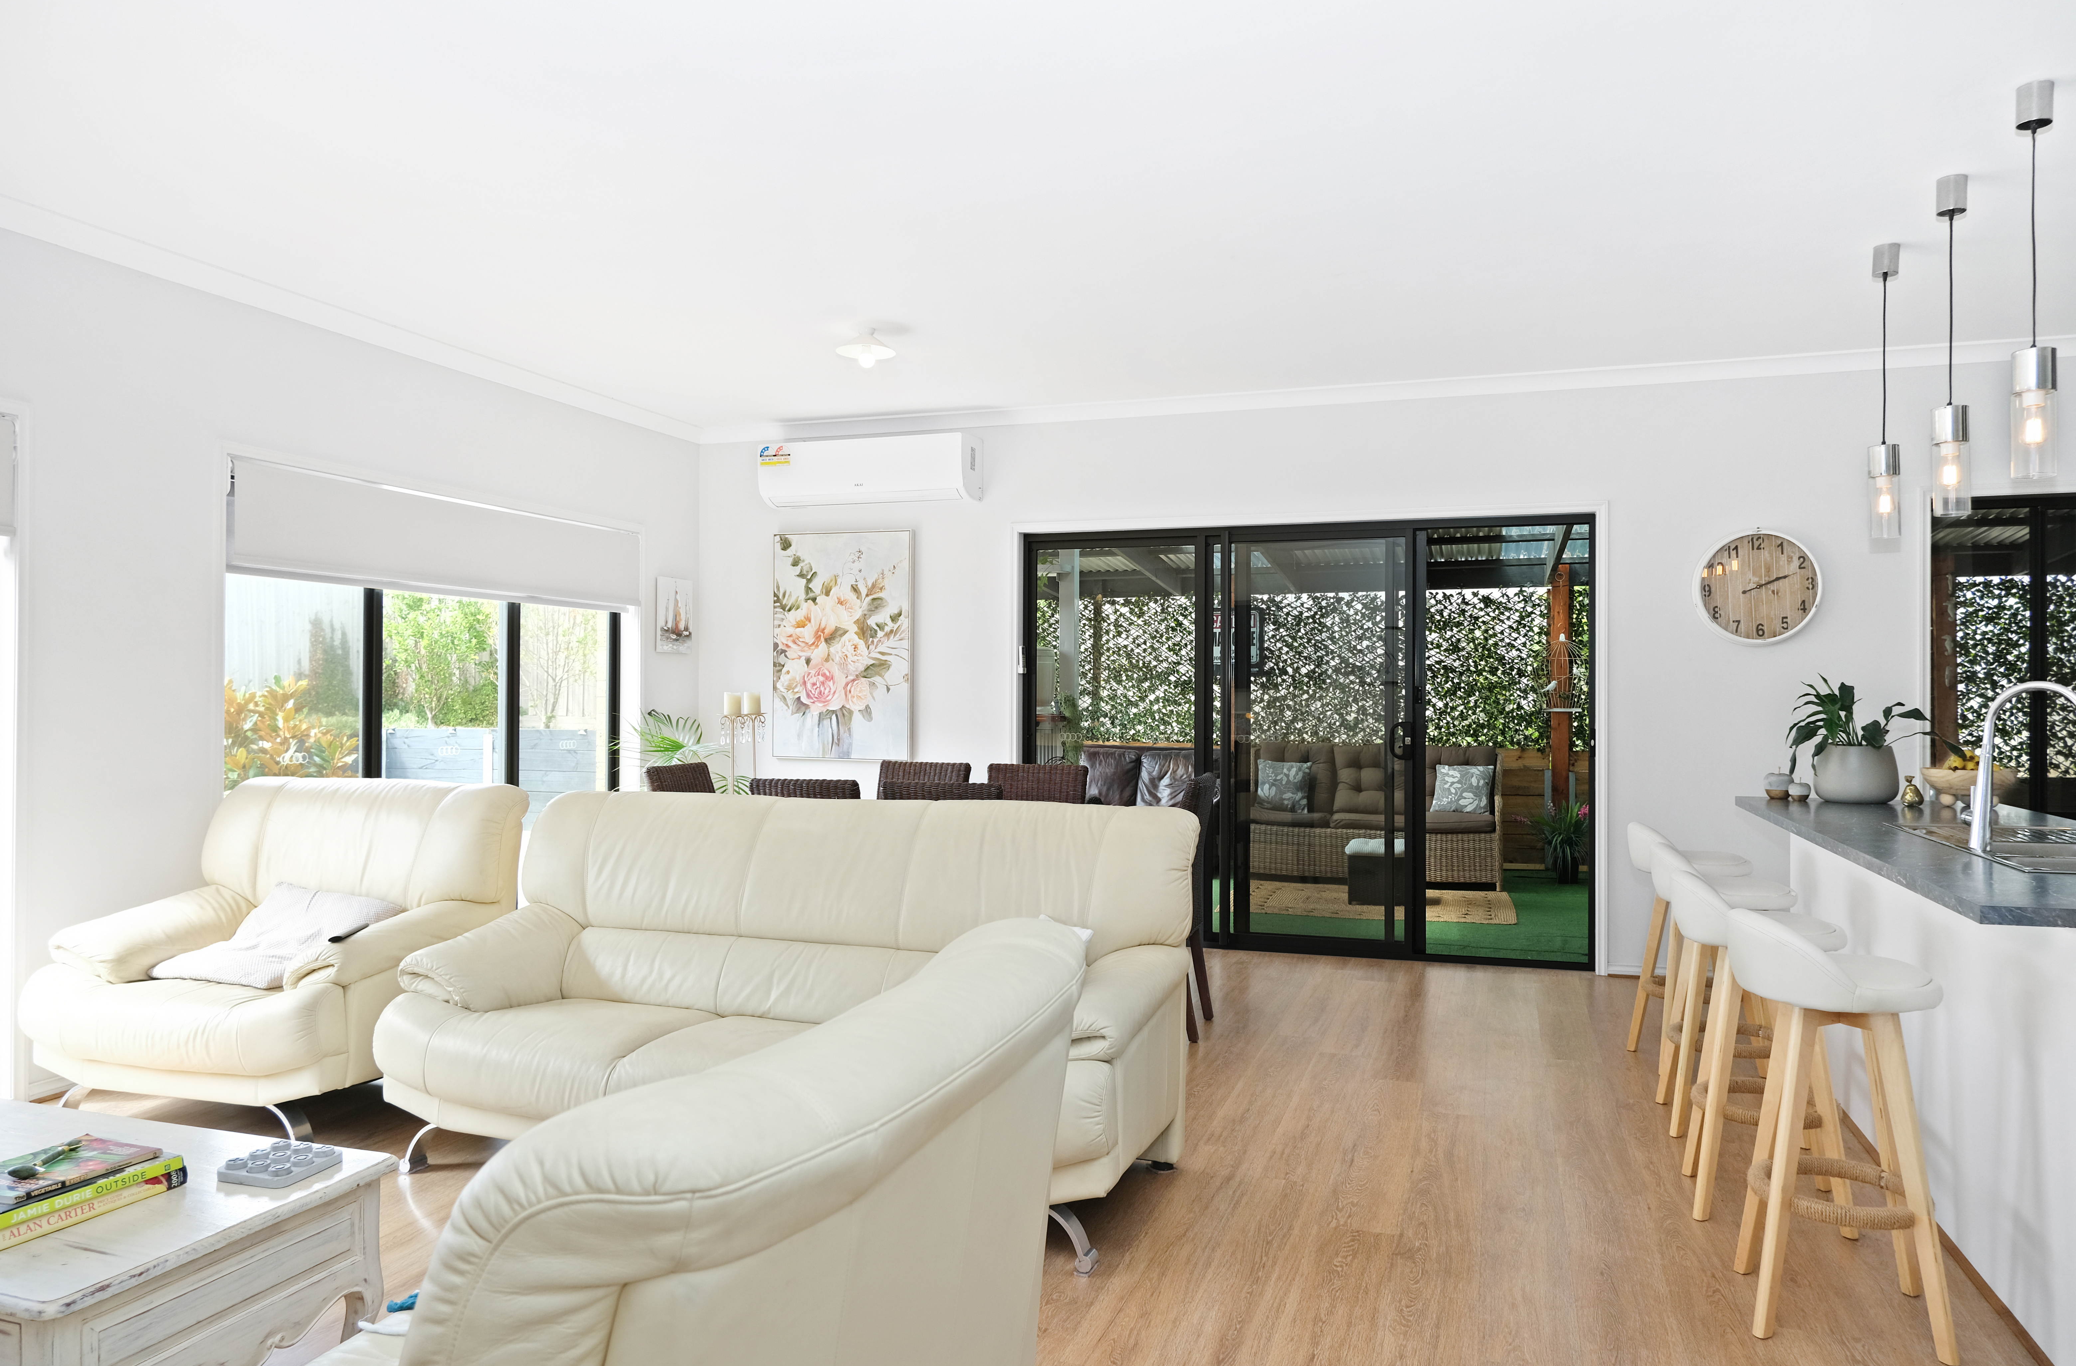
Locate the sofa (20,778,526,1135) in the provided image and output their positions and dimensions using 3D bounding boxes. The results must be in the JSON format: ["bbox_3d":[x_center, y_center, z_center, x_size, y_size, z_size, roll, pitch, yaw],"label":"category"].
[{"bbox_3d":[-2.368,0.813,4.036,1.180,0.960,0.950,0,0,18],"label":"sofa"}]

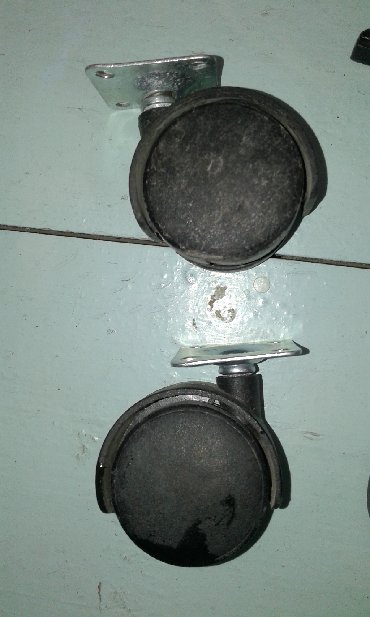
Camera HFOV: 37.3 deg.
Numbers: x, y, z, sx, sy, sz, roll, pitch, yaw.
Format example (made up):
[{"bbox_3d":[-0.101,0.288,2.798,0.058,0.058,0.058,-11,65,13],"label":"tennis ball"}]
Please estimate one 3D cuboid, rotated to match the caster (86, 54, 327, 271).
[{"bbox_3d":[0.007,-0.042,0.177,0.067,0.042,0.060,-4,92,3],"label":"caster"}]

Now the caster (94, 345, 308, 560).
[{"bbox_3d":[0.006,0.045,0.177,0.067,0.042,0.060,-5,91,2],"label":"caster"}]

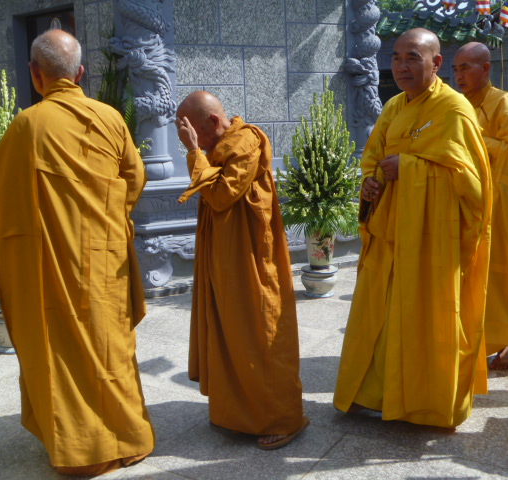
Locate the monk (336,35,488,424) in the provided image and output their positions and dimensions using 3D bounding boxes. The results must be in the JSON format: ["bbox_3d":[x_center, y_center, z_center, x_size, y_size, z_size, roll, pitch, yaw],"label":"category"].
[{"bbox_3d":[0.669,-0.040,2.843,0.600,1.650,0.480,7,14,37],"label":"monk"}]

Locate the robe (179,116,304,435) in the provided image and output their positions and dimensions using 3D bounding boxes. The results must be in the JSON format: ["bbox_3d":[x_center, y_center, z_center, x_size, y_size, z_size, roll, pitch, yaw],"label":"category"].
[{"bbox_3d":[-0.027,0.132,2.741,0.460,1.290,0.500,-5,12,-15],"label":"robe"}]

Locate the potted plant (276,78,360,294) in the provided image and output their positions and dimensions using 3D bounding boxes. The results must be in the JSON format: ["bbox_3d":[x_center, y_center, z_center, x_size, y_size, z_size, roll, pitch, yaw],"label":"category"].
[{"bbox_3d":[0.500,-0.404,4.880,0.600,1.560,0.600,-1,12,0],"label":"potted plant"}]

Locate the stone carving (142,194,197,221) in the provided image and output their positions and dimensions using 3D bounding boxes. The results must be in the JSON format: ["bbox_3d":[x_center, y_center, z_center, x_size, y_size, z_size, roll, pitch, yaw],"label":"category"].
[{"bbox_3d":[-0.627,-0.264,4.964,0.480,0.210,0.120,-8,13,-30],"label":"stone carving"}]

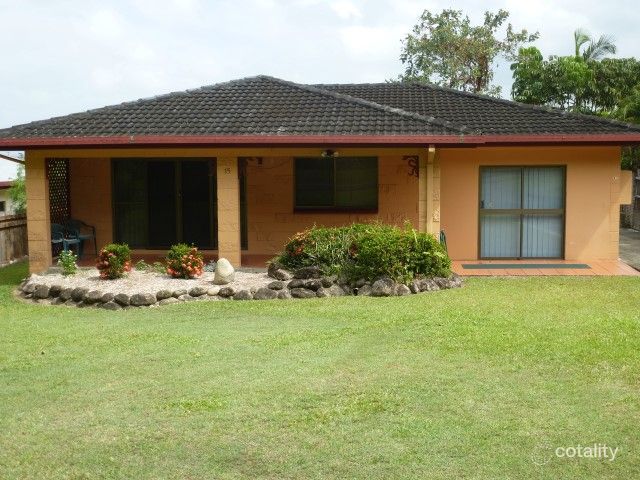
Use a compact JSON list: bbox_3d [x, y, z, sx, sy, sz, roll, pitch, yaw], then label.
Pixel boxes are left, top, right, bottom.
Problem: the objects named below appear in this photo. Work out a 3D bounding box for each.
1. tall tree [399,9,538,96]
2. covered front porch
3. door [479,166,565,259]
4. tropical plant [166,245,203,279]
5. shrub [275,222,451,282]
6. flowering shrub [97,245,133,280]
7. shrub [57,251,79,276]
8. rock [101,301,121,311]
[{"bbox_3d":[5.698,-4.937,32.239,5.200,7.790,5.000,0,6,6],"label":"tall tree"},{"bbox_3d":[-1.640,-0.719,16.874,8.010,2.400,2.250,0,6,6],"label":"covered front porch"},{"bbox_3d":[4.126,-0.559,17.034,1.820,1.980,0.100,0,6,6],"label":"door"},{"bbox_3d":[-2.449,0.396,15.150,0.680,0.590,0.660,0,6,6],"label":"tropical plant"},{"bbox_3d":[0.748,0.202,14.650,2.950,1.050,1.300,0,6,6],"label":"shrub"},{"bbox_3d":[-3.767,0.399,15.250,0.650,0.590,0.630,0,6,6],"label":"flowering shrub"},{"bbox_3d":[-4.704,0.438,15.500,0.400,0.460,0.400,0,6,6],"label":"shrub"},{"bbox_3d":[-3.183,1.000,12.700,0.320,0.160,0.240,0,6,6],"label":"rock"}]

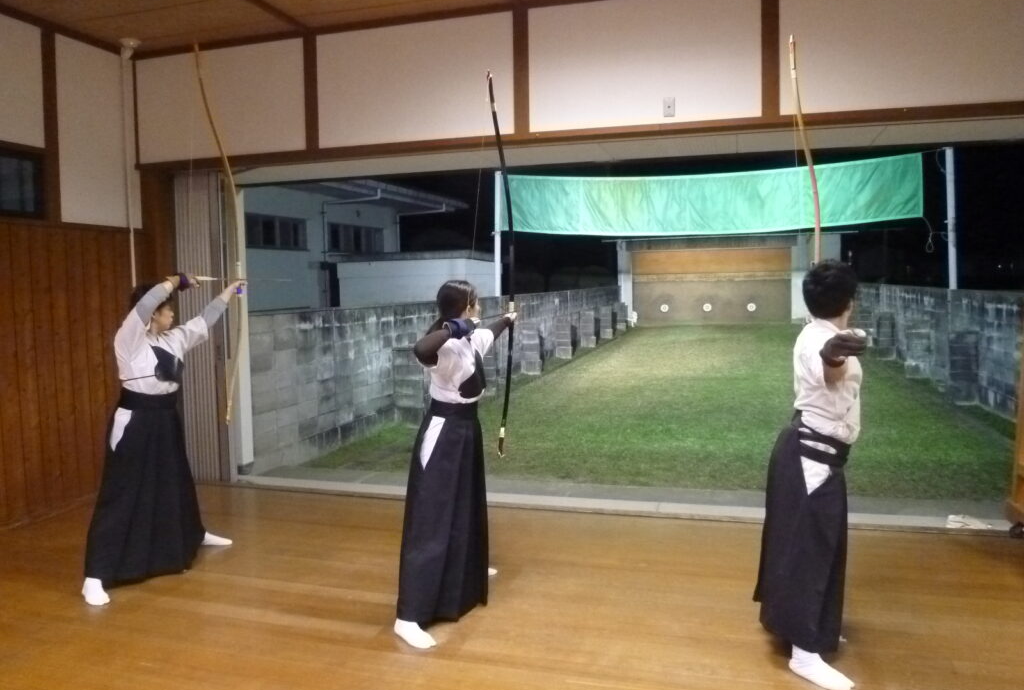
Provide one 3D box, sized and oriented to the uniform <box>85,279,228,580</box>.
[{"bbox_3d":[-1.864,0.409,3.898,0.422,1.447,0.904,1,5,17],"label":"uniform"}]

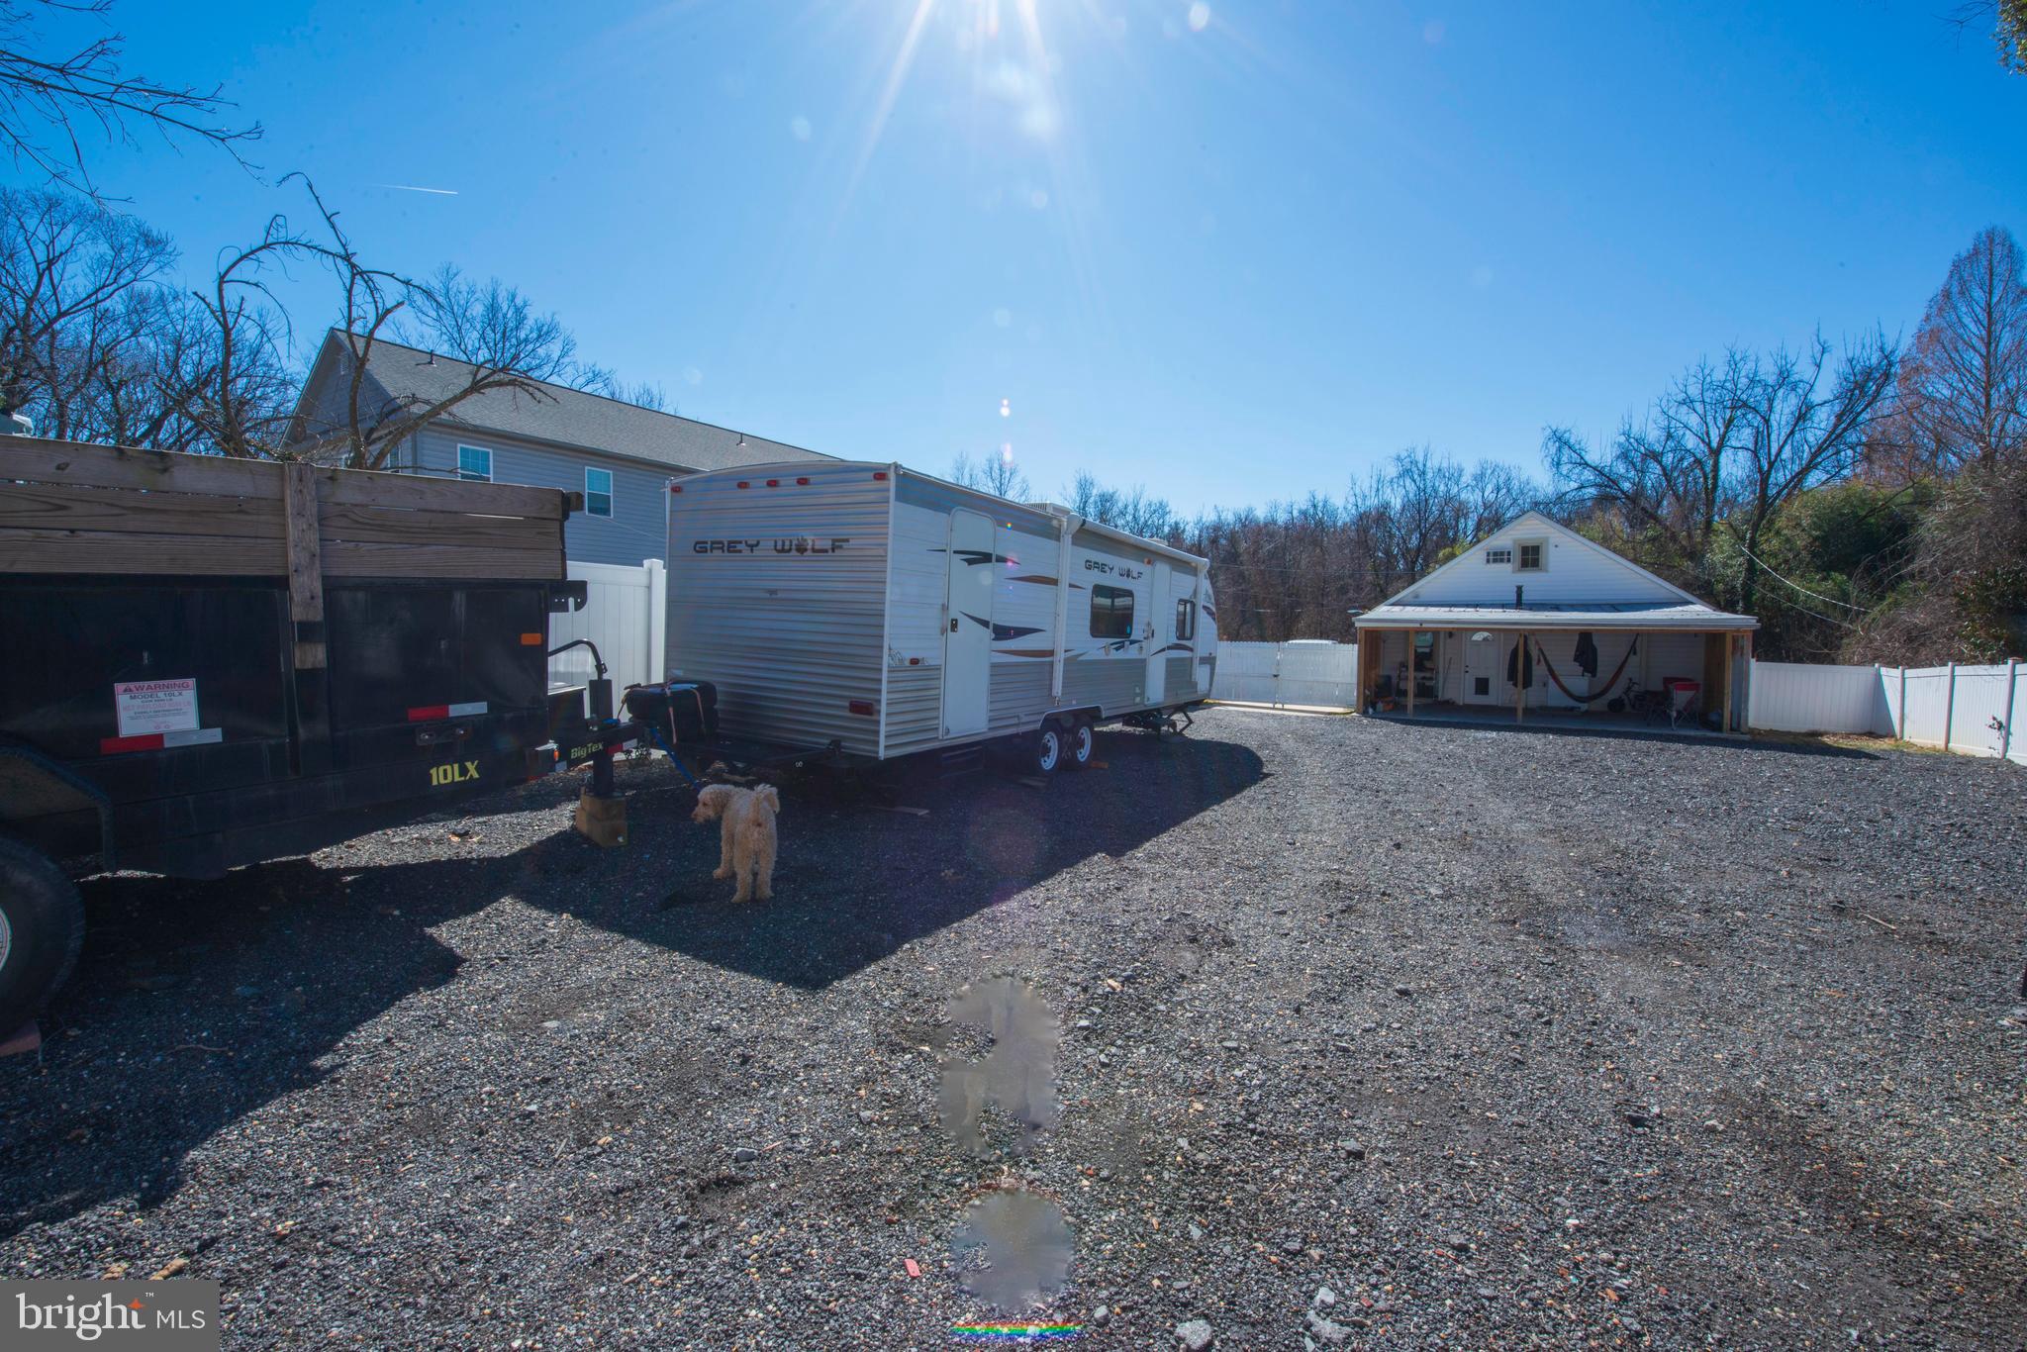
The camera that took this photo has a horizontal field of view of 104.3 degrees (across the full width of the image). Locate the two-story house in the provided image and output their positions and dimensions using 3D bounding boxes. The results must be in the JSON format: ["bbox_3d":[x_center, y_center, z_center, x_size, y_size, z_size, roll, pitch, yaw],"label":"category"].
[{"bbox_3d":[-12.620,-4.832,28.494,9.300,9.200,19.000,2,3,33],"label":"two-story house"}]

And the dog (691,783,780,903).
[{"bbox_3d":[-1.570,0.869,4.460,0.360,0.640,0.800,-1,3,-30],"label":"dog"}]

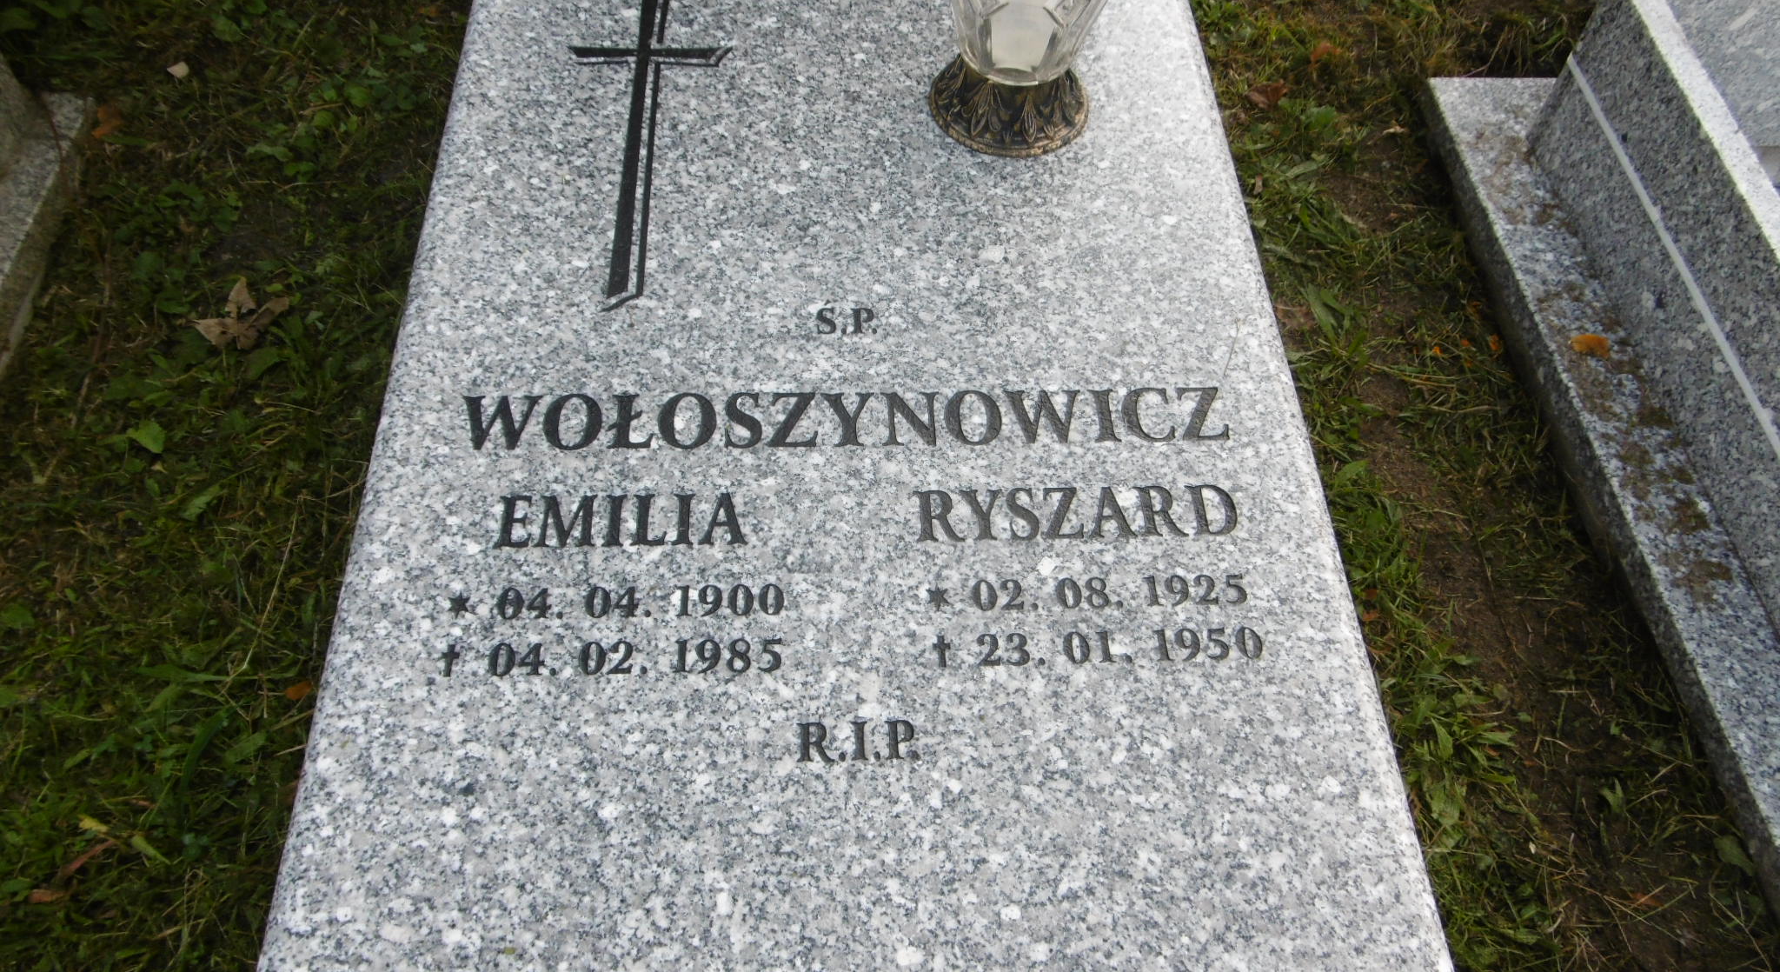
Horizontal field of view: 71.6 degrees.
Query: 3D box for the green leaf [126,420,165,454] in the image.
[{"bbox_3d":[-0.861,-0.057,1.427,0.039,0.014,0.041,-1,57,-3],"label":"green leaf"}]

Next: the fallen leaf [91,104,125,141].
[{"bbox_3d":[-1.079,-0.503,1.703,0.036,0.015,0.064,16,57,8],"label":"fallen leaf"}]

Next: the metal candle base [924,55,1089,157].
[{"bbox_3d":[0.125,-0.418,1.259,0.166,0.064,0.166,-1,57,-3],"label":"metal candle base"}]

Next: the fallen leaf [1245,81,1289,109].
[{"bbox_3d":[0.559,-0.579,1.827,0.060,0.022,0.052,-1,57,-3],"label":"fallen leaf"}]

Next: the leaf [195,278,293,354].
[{"bbox_3d":[-0.796,-0.208,1.518,0.108,0.030,0.095,-1,57,-3],"label":"leaf"}]

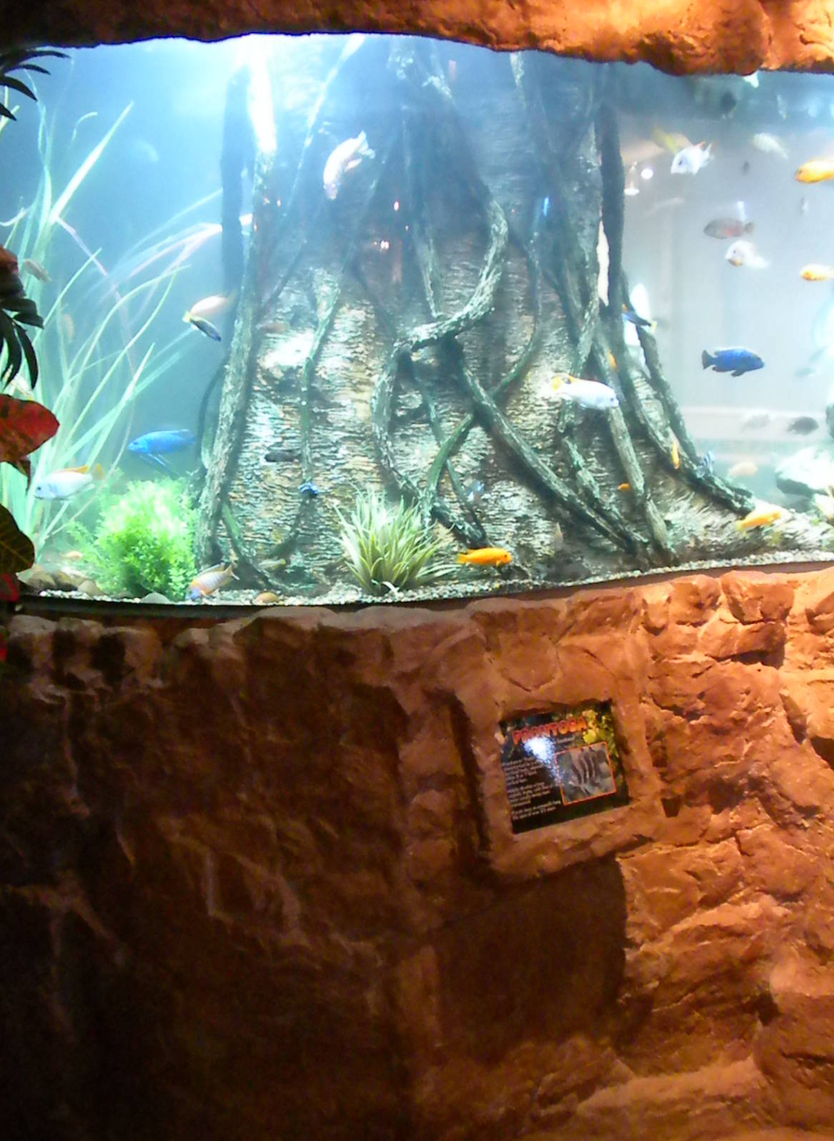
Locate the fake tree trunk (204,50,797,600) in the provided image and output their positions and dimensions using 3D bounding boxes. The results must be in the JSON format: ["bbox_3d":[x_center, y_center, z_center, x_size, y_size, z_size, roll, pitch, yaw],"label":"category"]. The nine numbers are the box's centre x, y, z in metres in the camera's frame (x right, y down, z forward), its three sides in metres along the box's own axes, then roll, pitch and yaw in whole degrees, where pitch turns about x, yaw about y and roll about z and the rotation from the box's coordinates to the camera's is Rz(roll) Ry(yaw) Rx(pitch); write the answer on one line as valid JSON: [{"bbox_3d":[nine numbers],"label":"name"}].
[{"bbox_3d":[0.174,-0.536,2.580,1.220,1.030,0.820,1,13,3],"label":"fake tree trunk"}]

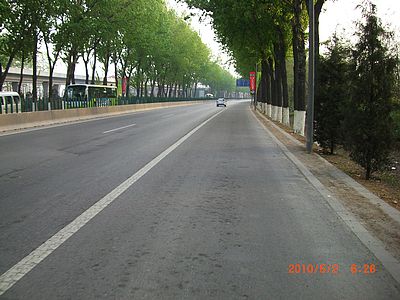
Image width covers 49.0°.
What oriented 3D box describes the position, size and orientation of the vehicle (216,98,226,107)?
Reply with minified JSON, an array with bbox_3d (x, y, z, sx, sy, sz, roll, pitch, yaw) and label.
[{"bbox_3d":[3.701,-8.011,72.654,1.650,1.470,4.200,1,7,6],"label":"vehicle"}]

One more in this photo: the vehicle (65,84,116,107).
[{"bbox_3d":[-13.952,-7.069,58.182,2.500,3.100,11.000,1,7,7],"label":"vehicle"}]

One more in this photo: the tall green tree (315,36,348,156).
[{"bbox_3d":[3.349,-1.425,11.223,1.050,3.055,1.050,0,7,0],"label":"tall green tree"}]

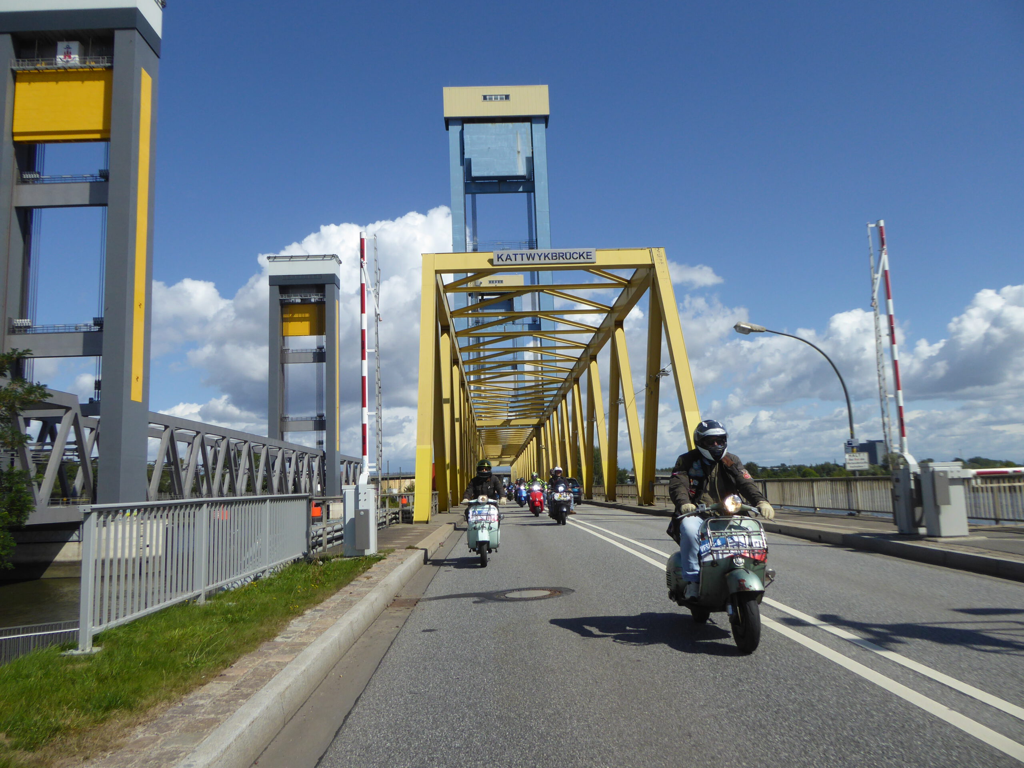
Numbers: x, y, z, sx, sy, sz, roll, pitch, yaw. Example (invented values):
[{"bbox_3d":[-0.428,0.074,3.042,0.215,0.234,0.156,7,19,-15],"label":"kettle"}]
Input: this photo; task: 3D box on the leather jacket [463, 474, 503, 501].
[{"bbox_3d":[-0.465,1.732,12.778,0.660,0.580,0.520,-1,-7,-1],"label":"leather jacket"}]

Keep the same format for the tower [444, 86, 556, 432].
[{"bbox_3d":[-1.416,-12.589,111.813,14.800,58.765,5.400,-1,-7,-1],"label":"tower"}]

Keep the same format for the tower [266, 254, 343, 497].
[{"bbox_3d":[-62.008,-2.071,239.250,19.600,72.737,7.000,-1,-7,-1],"label":"tower"}]

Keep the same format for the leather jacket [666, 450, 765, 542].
[{"bbox_3d":[1.649,0.918,6.522,0.700,0.710,0.580,-1,-7,-5],"label":"leather jacket"}]

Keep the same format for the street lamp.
[{"bbox_3d":[7.396,0.911,20.697,2.891,5.115,0.300,-1,-7,-1],"label":"street lamp"}]

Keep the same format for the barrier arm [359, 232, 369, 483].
[{"bbox_3d":[-2.318,-0.438,12.478,0.110,3.980,0.100,-1,-7,-1],"label":"barrier arm"}]

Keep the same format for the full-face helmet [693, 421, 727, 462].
[{"bbox_3d":[1.628,0.464,6.526,0.270,0.320,0.330,-1,-7,-3],"label":"full-face helmet"}]

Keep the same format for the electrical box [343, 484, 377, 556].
[{"bbox_3d":[-2.370,2.112,12.470,0.460,1.080,0.440,-1,-7,-1],"label":"electrical box"}]

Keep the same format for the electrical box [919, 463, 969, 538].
[{"bbox_3d":[6.829,1.829,12.676,0.550,1.150,0.430,-1,-7,-1],"label":"electrical box"}]

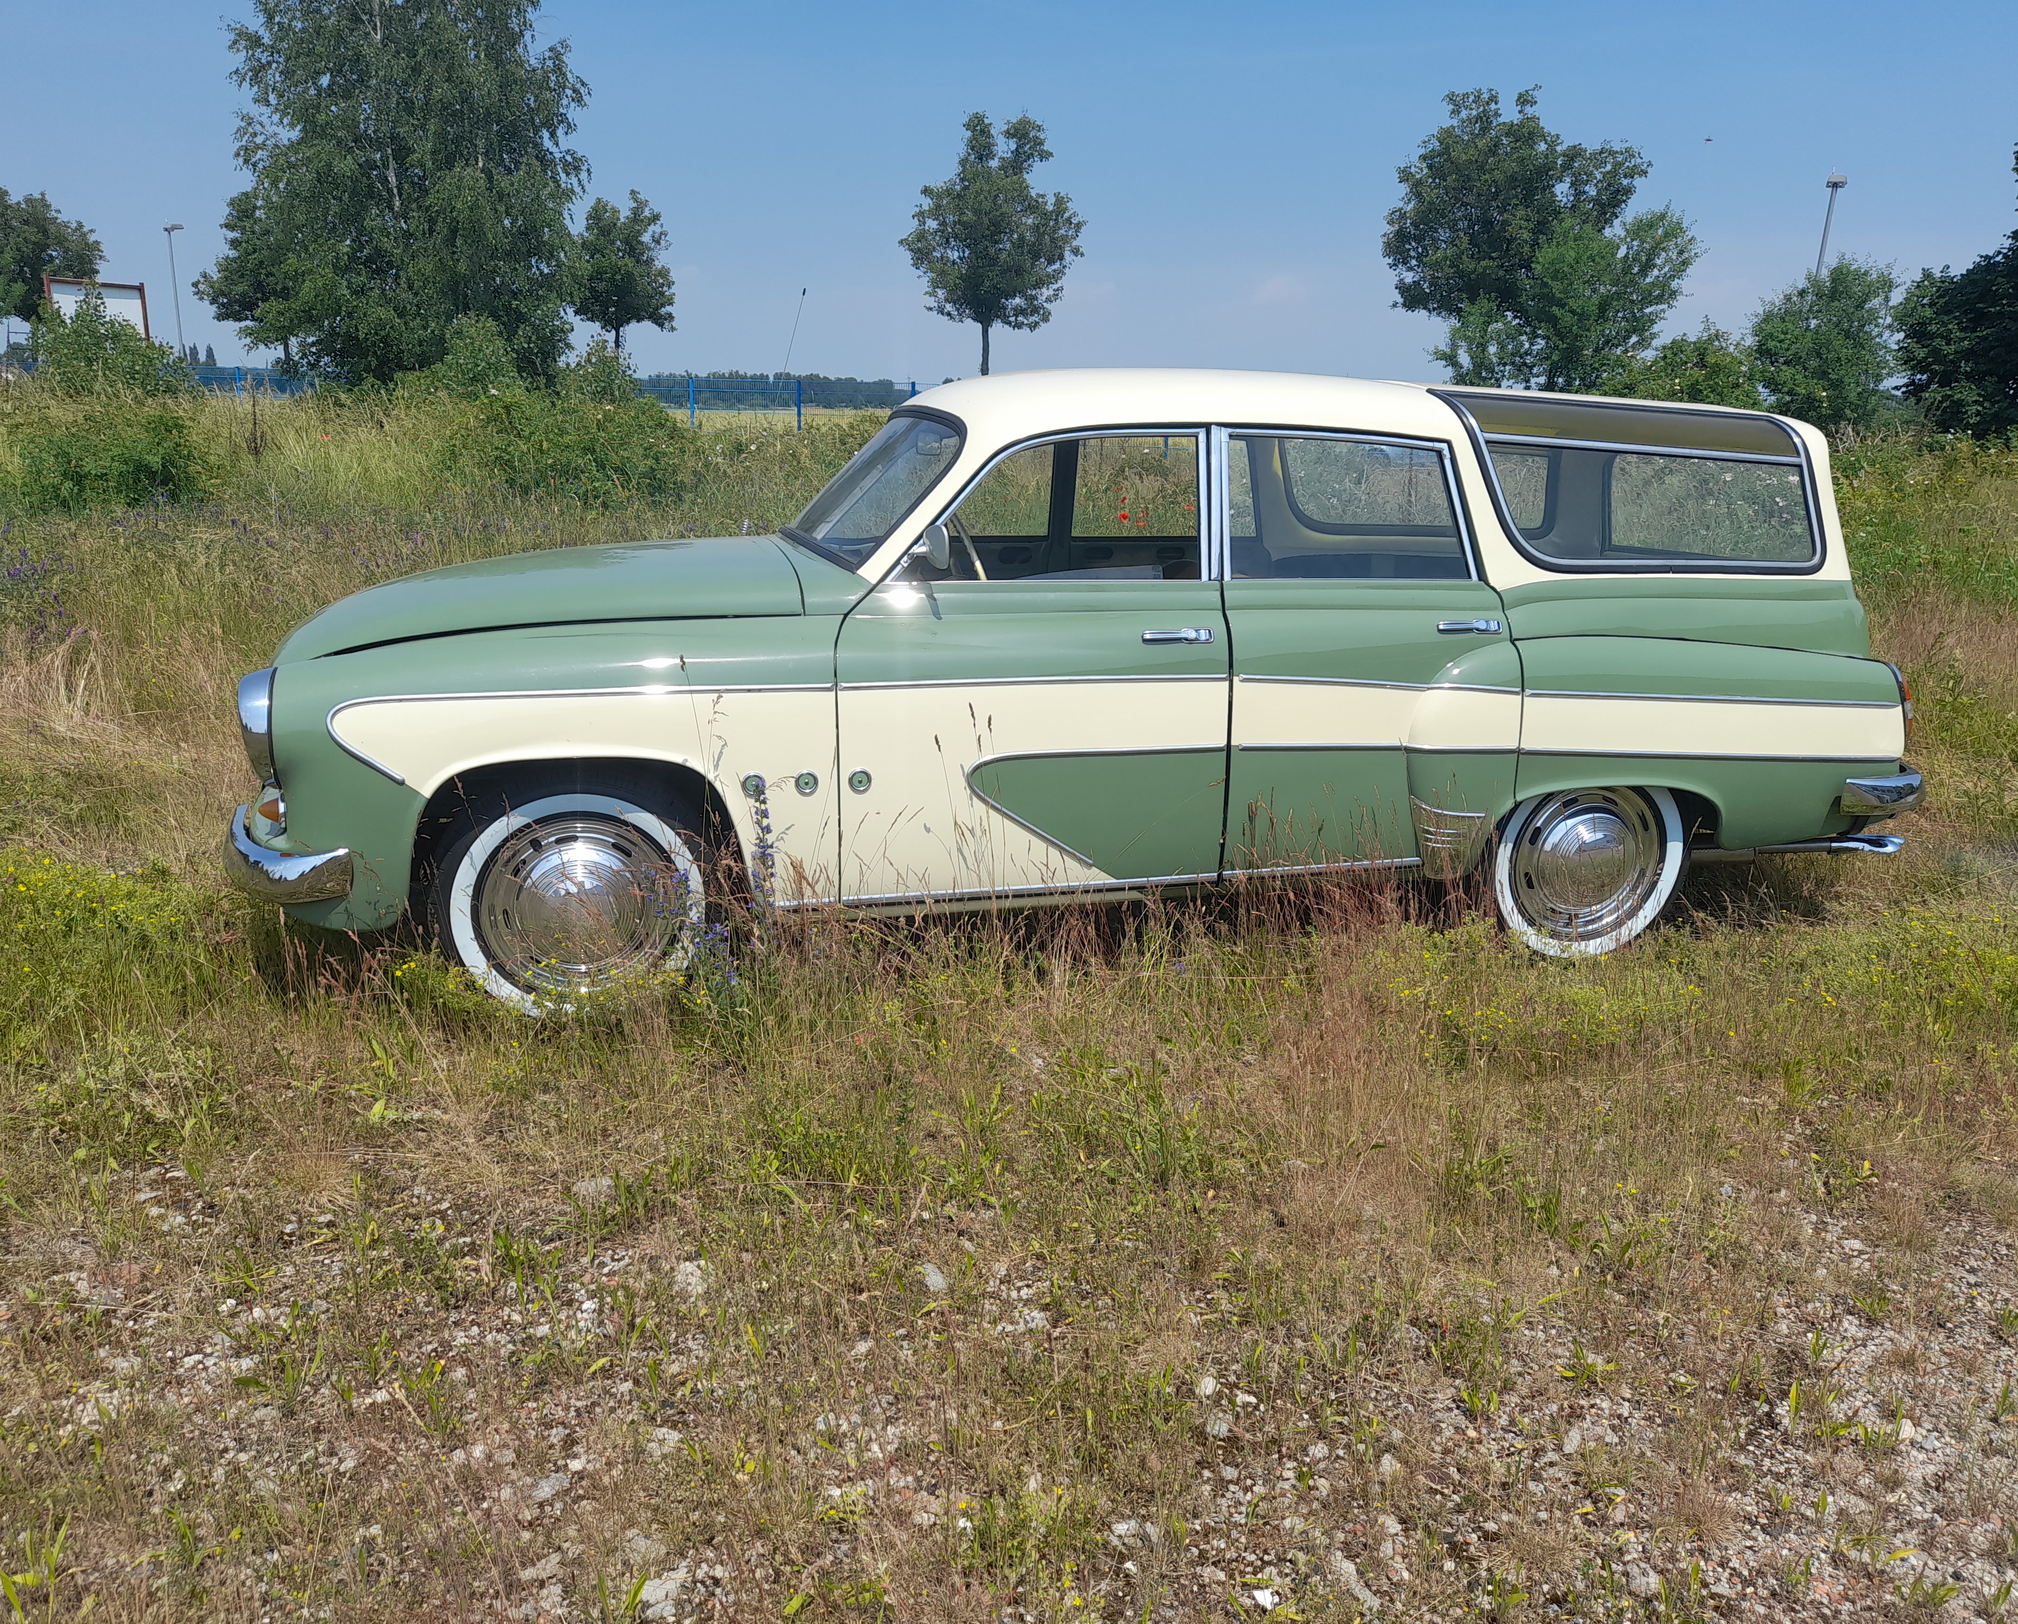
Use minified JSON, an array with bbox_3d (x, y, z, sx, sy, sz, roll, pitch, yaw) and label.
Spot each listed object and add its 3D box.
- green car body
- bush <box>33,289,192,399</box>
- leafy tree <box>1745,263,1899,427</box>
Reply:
[{"bbox_3d":[0.290,-0.412,4.185,4.300,1.480,1.570,-3,15,-14],"label":"green car body"},{"bbox_3d":[-13.954,-6.948,24.454,2.400,2.356,2.200,-6,17,-28],"label":"bush"},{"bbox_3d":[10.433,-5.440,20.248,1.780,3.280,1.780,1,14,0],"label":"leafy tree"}]

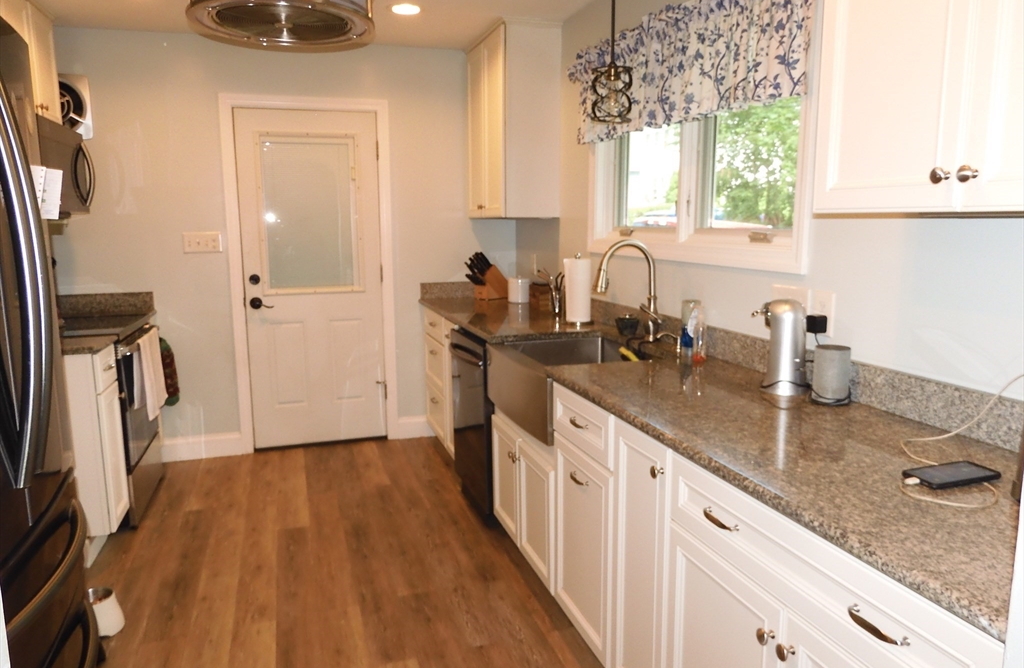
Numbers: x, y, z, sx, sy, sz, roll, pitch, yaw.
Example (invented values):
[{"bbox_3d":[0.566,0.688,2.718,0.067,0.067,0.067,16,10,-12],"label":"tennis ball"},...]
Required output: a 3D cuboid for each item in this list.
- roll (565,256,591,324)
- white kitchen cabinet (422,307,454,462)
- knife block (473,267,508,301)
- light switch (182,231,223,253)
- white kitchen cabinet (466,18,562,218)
[{"bbox_3d":[0.318,-0.206,3.421,0.117,0.287,0.117,0,9,0],"label":"roll"},{"bbox_3d":[-0.140,0.246,4.310,0.622,0.770,0.840,-3,9,-17],"label":"white kitchen cabinet"},{"bbox_3d":[-0.131,-0.334,4.534,0.106,0.230,0.250,7,11,38],"label":"knife block"},{"bbox_3d":[-1.792,-0.533,4.116,0.204,0.118,0.015,-3,9,-17],"label":"light switch"},{"bbox_3d":[-0.007,-1.187,4.150,0.322,1.010,0.820,-3,9,-17],"label":"white kitchen cabinet"}]

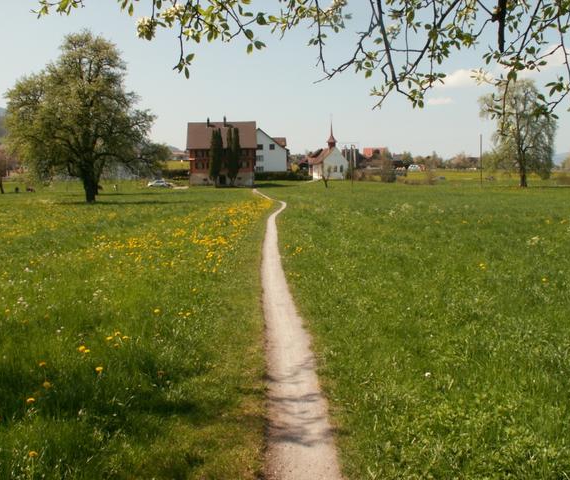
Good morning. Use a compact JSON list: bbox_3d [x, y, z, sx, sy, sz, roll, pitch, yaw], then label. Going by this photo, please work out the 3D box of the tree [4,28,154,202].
[{"bbox_3d":[-14.463,-8.699,51.000,10.700,12.100,10.500,-2,5,-15],"label":"tree"}]

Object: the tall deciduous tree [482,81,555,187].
[{"bbox_3d":[30.438,-13.948,94.000,10.200,13.800,10.000,1,5,17],"label":"tall deciduous tree"}]

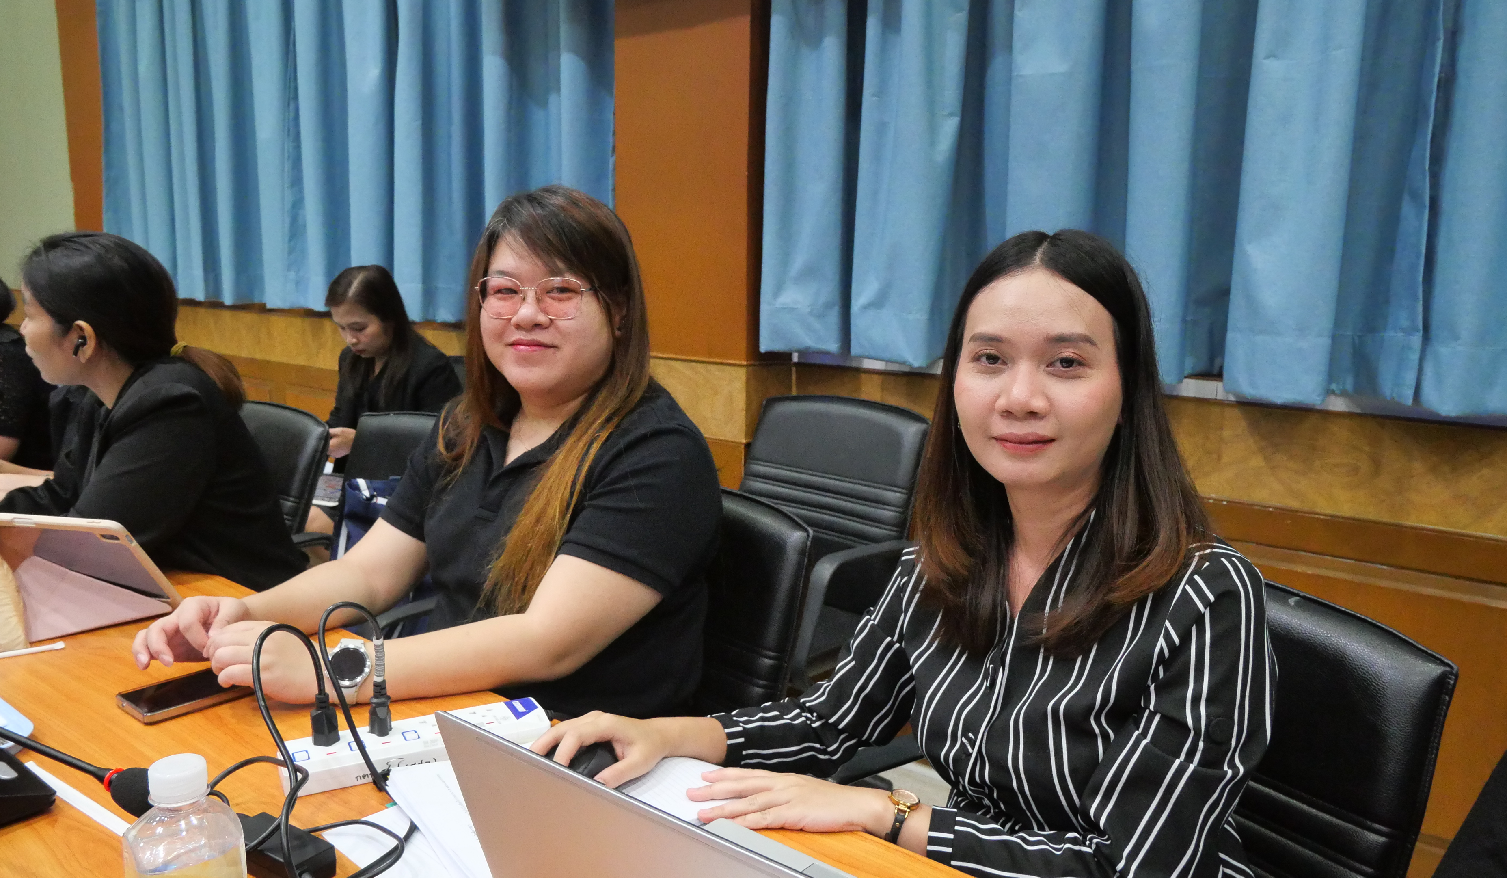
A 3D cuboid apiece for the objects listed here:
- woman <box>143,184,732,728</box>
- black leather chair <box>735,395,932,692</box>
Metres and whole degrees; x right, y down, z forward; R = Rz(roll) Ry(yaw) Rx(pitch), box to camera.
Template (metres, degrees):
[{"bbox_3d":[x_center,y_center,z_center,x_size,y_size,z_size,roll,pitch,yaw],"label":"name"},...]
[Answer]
[{"bbox_3d":[-0.334,0.361,1.227,0.560,1.315,0.650,8,11,36],"label":"woman"},{"bbox_3d":[0.052,0.390,2.315,0.570,0.930,0.610,9,12,41],"label":"black leather chair"}]

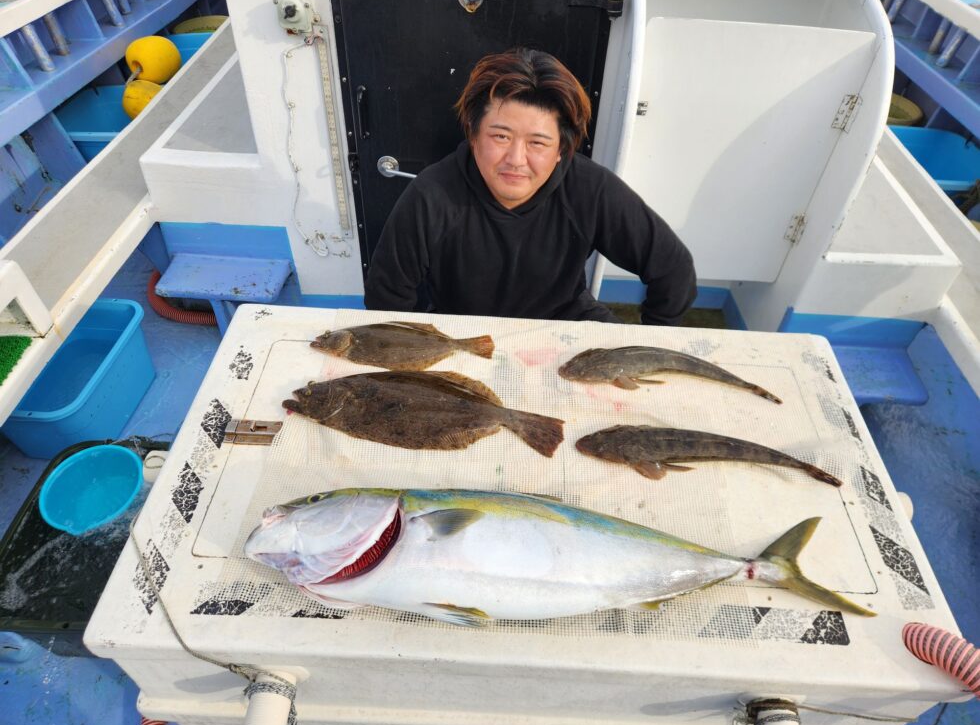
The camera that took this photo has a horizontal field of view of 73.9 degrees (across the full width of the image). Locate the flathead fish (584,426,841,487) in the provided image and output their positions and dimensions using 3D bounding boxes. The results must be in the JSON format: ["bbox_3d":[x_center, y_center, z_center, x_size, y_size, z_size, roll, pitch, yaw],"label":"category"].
[{"bbox_3d":[0.372,0.155,1.115,0.450,0.055,0.090,7,47,3],"label":"flathead fish"}]

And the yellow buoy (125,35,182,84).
[{"bbox_3d":[-1.251,-1.126,2.420,0.200,0.185,0.200,-25,53,-24],"label":"yellow buoy"}]

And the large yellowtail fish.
[{"bbox_3d":[0.103,0.267,0.947,0.905,0.130,0.200,3,47,0],"label":"large yellowtail fish"}]

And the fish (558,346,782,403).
[{"bbox_3d":[0.343,0.012,1.250,0.430,0.052,0.090,6,47,3],"label":"fish"}]

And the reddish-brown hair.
[{"bbox_3d":[0.061,-0.462,1.180,0.235,0.190,0.220,9,34,-1],"label":"reddish-brown hair"}]

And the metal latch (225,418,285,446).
[{"bbox_3d":[-0.414,0.121,1.136,0.089,0.014,0.052,3,47,0],"label":"metal latch"}]

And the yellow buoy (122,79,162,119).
[{"bbox_3d":[-1.199,-0.907,2.280,0.190,0.180,0.190,-25,53,-24],"label":"yellow buoy"}]

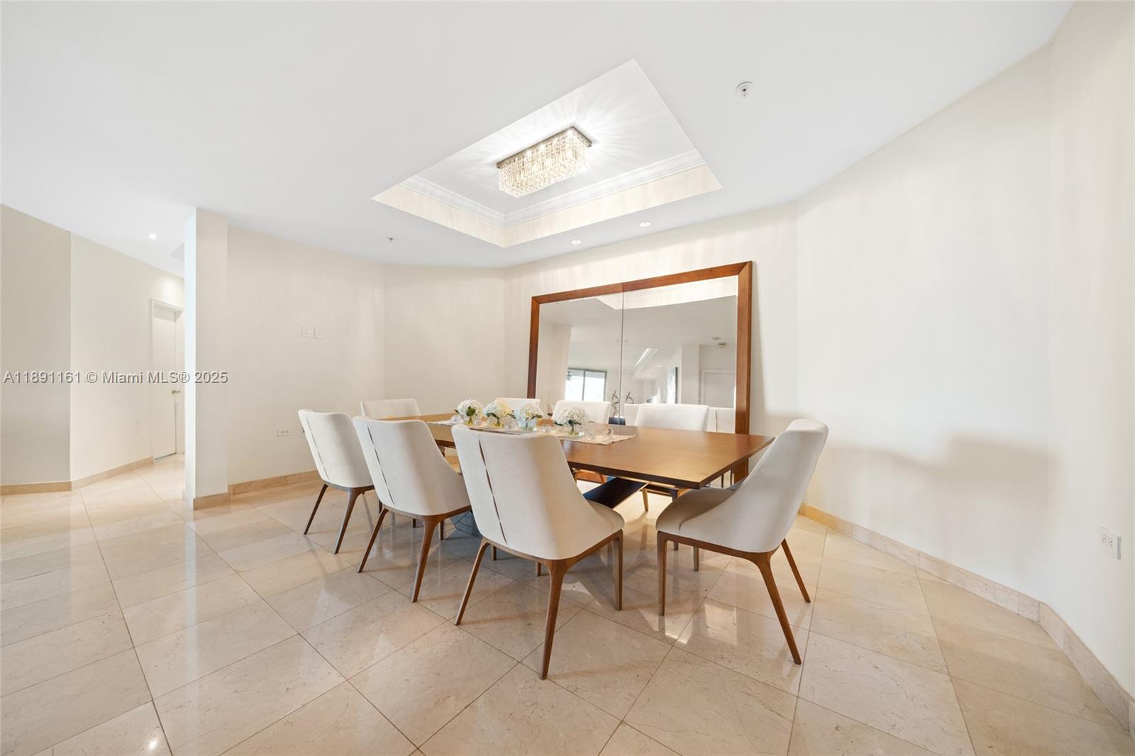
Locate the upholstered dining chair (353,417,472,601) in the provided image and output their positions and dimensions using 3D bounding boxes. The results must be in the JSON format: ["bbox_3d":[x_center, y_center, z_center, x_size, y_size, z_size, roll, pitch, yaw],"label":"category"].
[{"bbox_3d":[-0.829,0.684,2.277,0.570,0.890,0.630,-1,-1,36],"label":"upholstered dining chair"}]

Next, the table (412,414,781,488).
[{"bbox_3d":[-0.442,0.760,2.830,3.330,0.756,1.360,-1,-1,39],"label":"table"}]

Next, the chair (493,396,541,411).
[{"bbox_3d":[-0.665,0.676,3.858,0.578,0.886,0.653,0,-1,37],"label":"chair"}]

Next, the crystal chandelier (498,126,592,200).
[{"bbox_3d":[-0.199,-1.660,3.005,0.772,0.205,0.243,0,-1,37],"label":"crystal chandelier"}]

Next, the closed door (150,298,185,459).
[{"bbox_3d":[-6.370,0.053,6.019,0.080,2.360,0.880,0,-1,-29],"label":"closed door"}]

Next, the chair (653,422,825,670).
[{"bbox_3d":[0.833,0.655,1.797,0.653,0.886,0.578,0,-1,36],"label":"chair"}]

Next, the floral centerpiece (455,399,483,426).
[{"bbox_3d":[-0.831,0.286,3.192,0.220,0.212,0.210,0,-1,0],"label":"floral centerpiece"}]

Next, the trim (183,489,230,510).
[{"bbox_3d":[-3.383,1.113,3.538,0.500,0.105,0.270,-1,-1,36],"label":"trim"}]

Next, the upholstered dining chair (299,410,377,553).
[{"bbox_3d":[-1.515,0.665,2.733,0.578,0.886,0.653,0,-1,36],"label":"upholstered dining chair"}]

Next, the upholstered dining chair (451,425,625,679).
[{"bbox_3d":[-0.136,0.654,1.728,0.578,0.886,0.653,0,-1,37],"label":"upholstered dining chair"}]

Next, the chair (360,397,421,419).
[{"bbox_3d":[-1.683,0.720,3.920,0.620,0.890,0.570,-1,-1,39],"label":"chair"}]

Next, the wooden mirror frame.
[{"bbox_3d":[0.573,0.057,4.119,2.560,2.220,0.070,-1,-6,34],"label":"wooden mirror frame"}]

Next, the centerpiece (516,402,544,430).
[{"bbox_3d":[-0.280,0.281,2.807,0.215,0.205,0.205,0,-1,0],"label":"centerpiece"}]

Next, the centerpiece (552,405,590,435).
[{"bbox_3d":[0.043,0.268,2.471,0.205,0.189,0.200,0,-1,37],"label":"centerpiece"}]

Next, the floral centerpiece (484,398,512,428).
[{"bbox_3d":[-0.515,0.263,2.827,0.194,0.205,0.189,0,-1,0],"label":"floral centerpiece"}]

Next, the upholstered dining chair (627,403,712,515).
[{"bbox_3d":[0.695,0.665,2.825,0.578,0.886,0.653,0,-1,38],"label":"upholstered dining chair"}]

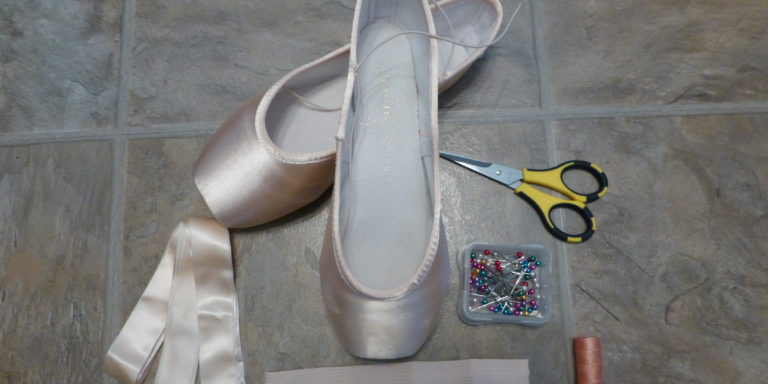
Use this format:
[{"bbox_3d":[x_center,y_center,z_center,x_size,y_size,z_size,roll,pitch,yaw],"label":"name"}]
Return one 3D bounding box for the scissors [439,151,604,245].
[{"bbox_3d":[0.092,-0.008,0.372,0.124,0.011,0.059,19,81,5],"label":"scissors"}]

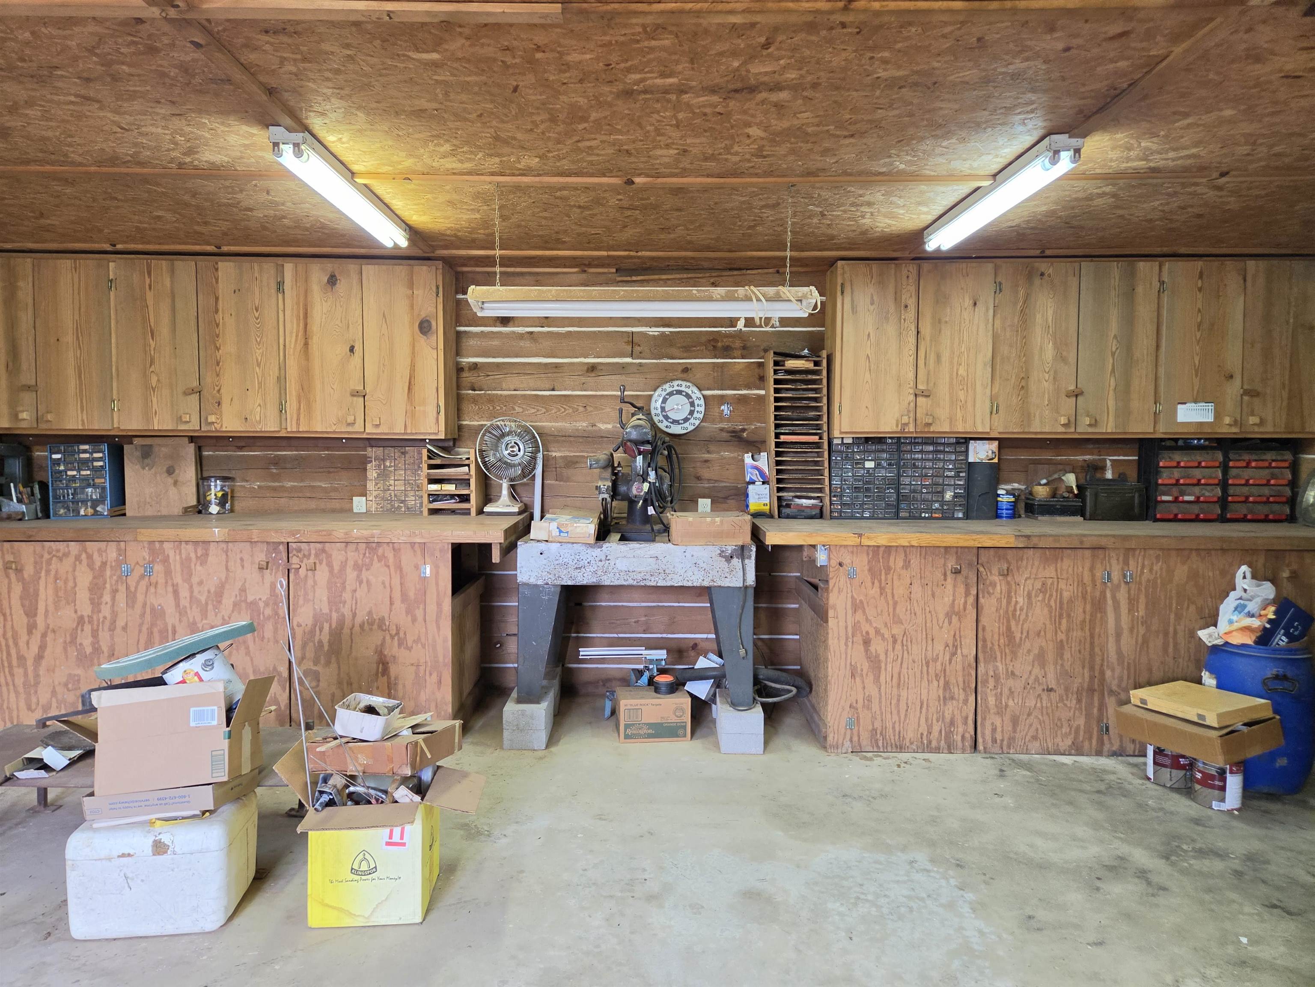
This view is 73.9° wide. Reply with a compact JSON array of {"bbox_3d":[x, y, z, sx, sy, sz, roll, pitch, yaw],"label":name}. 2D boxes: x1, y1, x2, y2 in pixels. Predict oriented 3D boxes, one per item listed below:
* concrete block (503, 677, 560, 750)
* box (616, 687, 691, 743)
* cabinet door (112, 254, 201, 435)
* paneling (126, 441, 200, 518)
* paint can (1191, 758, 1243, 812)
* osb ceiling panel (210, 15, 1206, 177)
[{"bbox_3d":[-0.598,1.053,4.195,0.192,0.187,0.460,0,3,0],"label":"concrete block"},{"bbox_3d":[-0.020,1.065,4.228,0.330,0.200,0.225,0,3,-7],"label":"box"},{"bbox_3d":[-2.611,-0.771,4.563,0.430,0.885,0.030,0,3,-1],"label":"cabinet door"},{"bbox_3d":[-2.646,-0.076,4.650,0.376,0.386,0.040,0,3,0],"label":"paneling"},{"bbox_3d":[2.190,1.108,3.420,0.169,0.194,0.169,0,3,0],"label":"paint can"},{"bbox_3d":[0.085,-1.145,2.651,2.450,0.014,1.210,0,3,-1],"label":"osb ceiling panel"}]

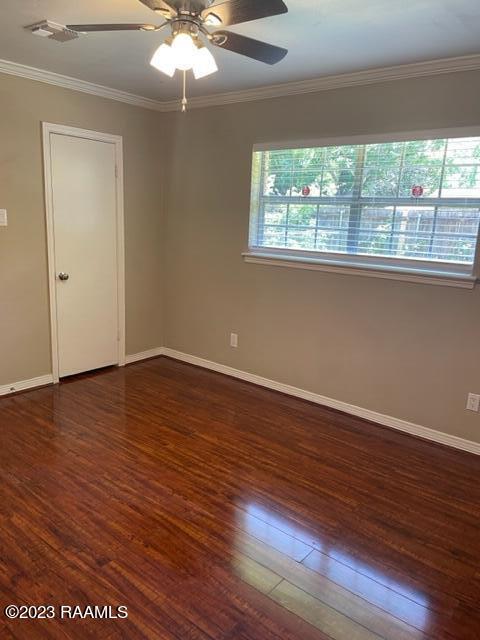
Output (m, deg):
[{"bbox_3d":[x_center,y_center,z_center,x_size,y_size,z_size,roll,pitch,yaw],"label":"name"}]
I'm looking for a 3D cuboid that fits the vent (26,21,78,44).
[{"bbox_3d":[-1.040,-1.606,2.710,0.230,0.035,0.237,12,16,38],"label":"vent"}]

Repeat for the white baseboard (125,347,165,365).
[{"bbox_3d":[-0.960,0.362,4.837,0.020,0.097,0.477,12,16,38],"label":"white baseboard"}]

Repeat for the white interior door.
[{"bbox_3d":[-1.328,-0.515,4.168,0.040,1.997,0.613,12,16,38],"label":"white interior door"}]

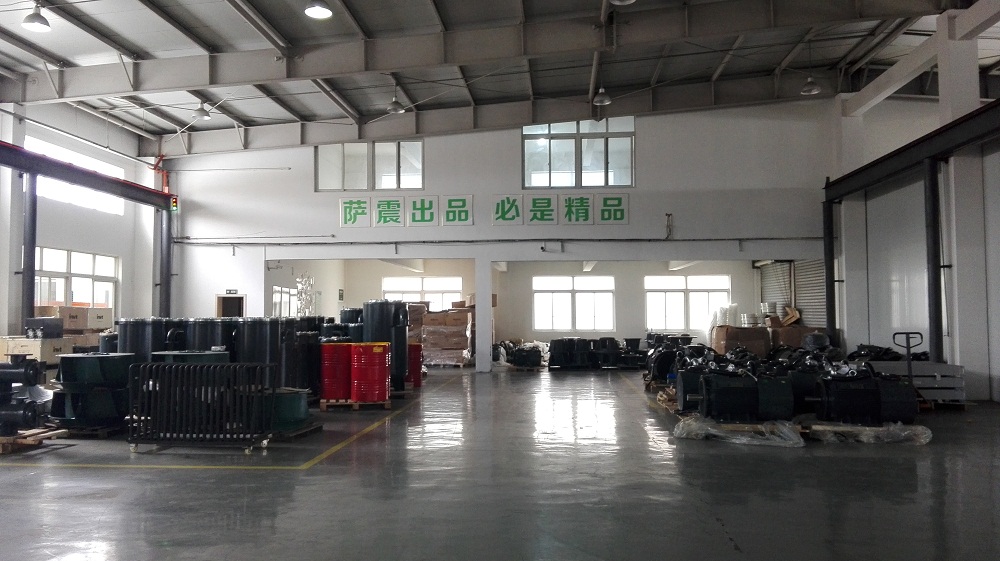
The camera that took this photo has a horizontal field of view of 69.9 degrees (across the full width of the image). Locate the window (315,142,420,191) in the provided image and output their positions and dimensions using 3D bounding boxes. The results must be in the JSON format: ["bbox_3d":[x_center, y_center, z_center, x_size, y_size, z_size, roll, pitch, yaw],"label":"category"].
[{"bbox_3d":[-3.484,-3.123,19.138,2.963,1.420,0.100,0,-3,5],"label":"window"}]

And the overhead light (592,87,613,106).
[{"bbox_3d":[2.229,-3.980,15.562,0.400,0.420,0.400,0,-3,5],"label":"overhead light"}]

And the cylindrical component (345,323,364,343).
[{"bbox_3d":[-2.698,1.436,13.979,0.540,1.160,0.540,0,-3,0],"label":"cylindrical component"}]

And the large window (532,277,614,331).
[{"bbox_3d":[2.747,0.856,26.450,3.039,2.054,0.150,0,-3,5],"label":"large window"}]

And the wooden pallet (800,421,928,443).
[{"bbox_3d":[4.341,1.810,8.775,1.360,0.160,0.980,-1,-3,11],"label":"wooden pallet"}]

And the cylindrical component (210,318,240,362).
[{"bbox_3d":[-4.473,1.251,11.560,0.500,1.273,0.500,0,-3,0],"label":"cylindrical component"}]

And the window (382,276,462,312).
[{"bbox_3d":[-2.930,0.879,26.941,3.088,2.107,0.150,0,-3,5],"label":"window"}]

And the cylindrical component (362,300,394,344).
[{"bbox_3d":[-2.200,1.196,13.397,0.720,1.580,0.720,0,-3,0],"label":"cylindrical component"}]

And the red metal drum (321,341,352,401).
[{"bbox_3d":[-2.654,1.472,11.722,0.585,0.890,0.585,0,-3,5],"label":"red metal drum"}]

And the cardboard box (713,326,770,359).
[{"bbox_3d":[6.127,1.715,18.068,1.050,1.072,1.150,0,-3,5],"label":"cardboard box"}]

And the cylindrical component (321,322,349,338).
[{"bbox_3d":[-3.134,1.419,13.579,0.530,1.160,0.530,0,-3,0],"label":"cylindrical component"}]

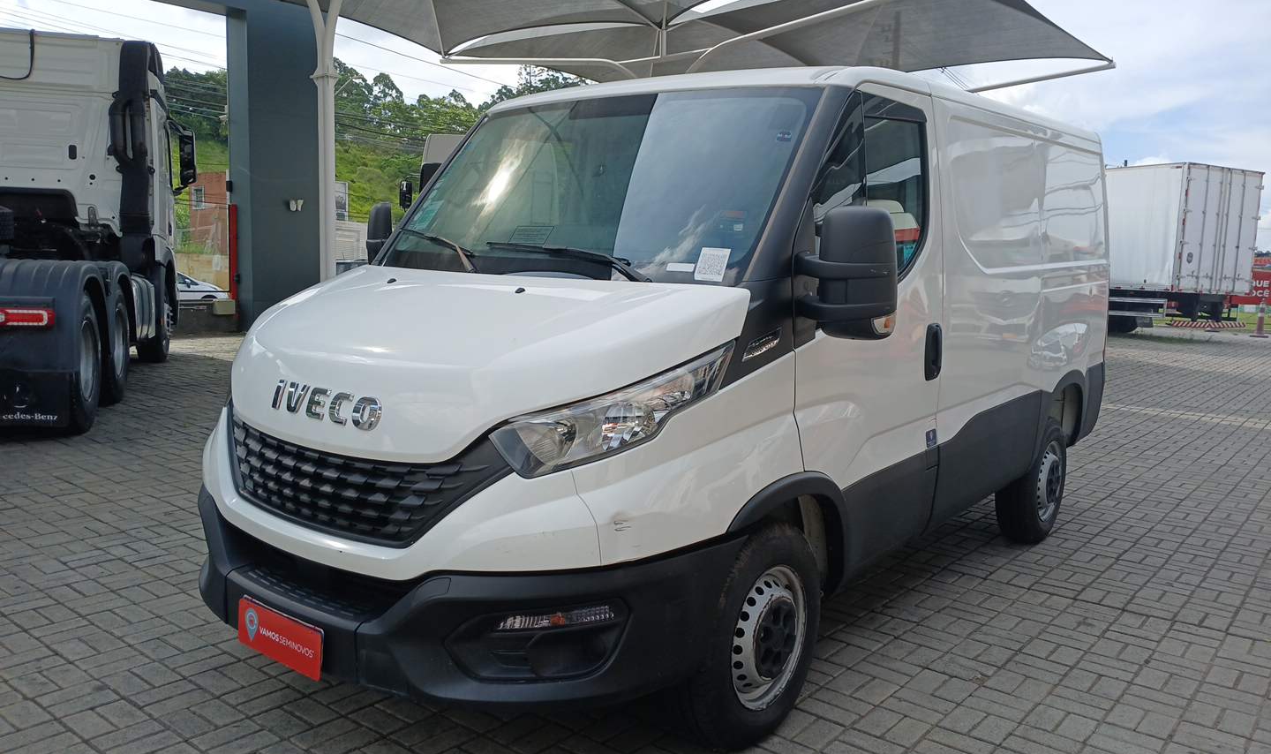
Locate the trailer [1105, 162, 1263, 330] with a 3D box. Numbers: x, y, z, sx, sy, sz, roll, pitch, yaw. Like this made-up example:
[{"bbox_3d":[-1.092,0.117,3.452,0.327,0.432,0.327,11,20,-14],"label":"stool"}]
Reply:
[{"bbox_3d":[10.430,-3.007,22.764,2.550,3.400,7.000,-2,8,-26],"label":"trailer"}]

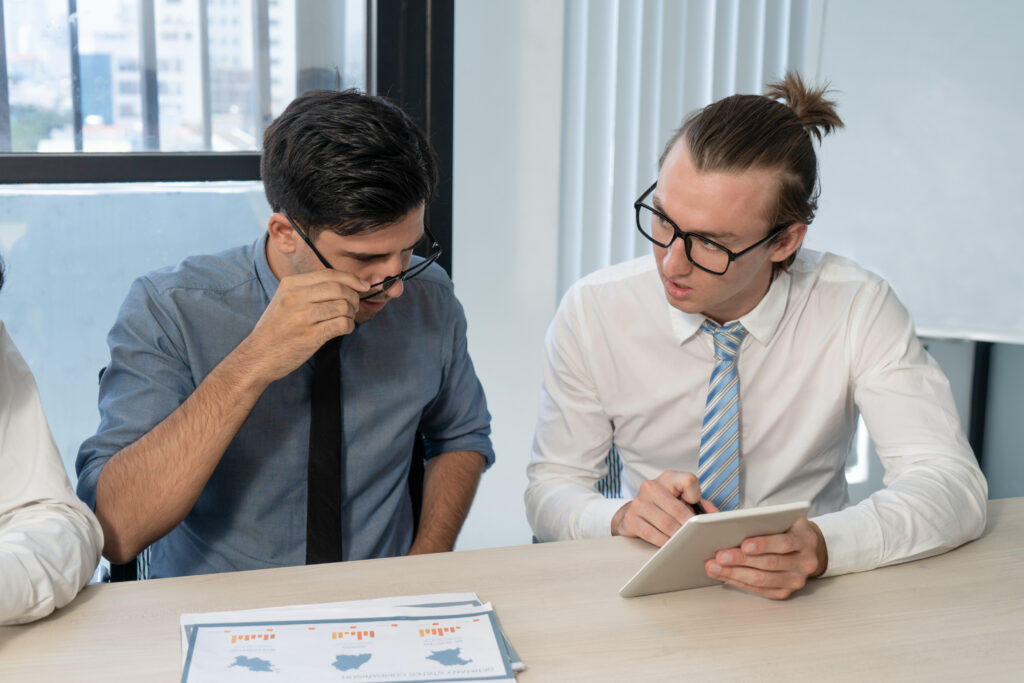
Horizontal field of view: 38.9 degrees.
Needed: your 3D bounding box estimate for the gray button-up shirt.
[{"bbox_3d":[-0.270,0.098,1.699,0.470,0.450,0.310,-3,11,-20],"label":"gray button-up shirt"}]

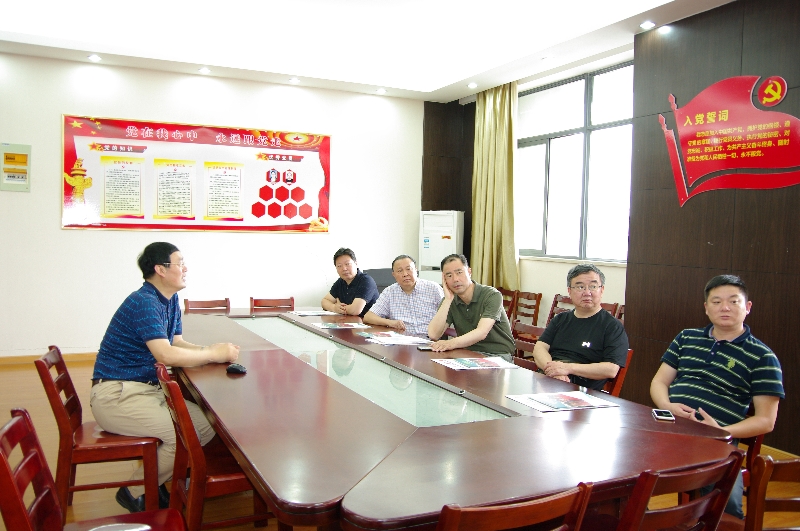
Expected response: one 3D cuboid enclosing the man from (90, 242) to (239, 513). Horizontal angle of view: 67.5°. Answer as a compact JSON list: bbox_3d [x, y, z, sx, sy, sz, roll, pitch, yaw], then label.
[{"bbox_3d":[-1.257,0.593,3.218,0.792,1.401,0.558,0,3,-21],"label":"man"}]

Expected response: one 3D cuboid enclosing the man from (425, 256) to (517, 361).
[{"bbox_3d":[0.434,0.604,3.976,0.751,1.360,0.558,-2,4,-42],"label":"man"}]

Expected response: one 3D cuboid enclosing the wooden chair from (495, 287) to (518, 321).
[{"bbox_3d":[1.071,0.708,7.059,0.528,0.853,0.426,-1,3,-29],"label":"wooden chair"}]

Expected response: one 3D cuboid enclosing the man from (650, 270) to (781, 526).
[{"bbox_3d":[1.358,0.709,2.553,0.589,1.330,0.771,3,4,36],"label":"man"}]

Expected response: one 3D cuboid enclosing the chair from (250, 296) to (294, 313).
[{"bbox_3d":[-1.144,0.750,5.522,0.426,0.853,0.528,0,3,-26],"label":"chair"}]

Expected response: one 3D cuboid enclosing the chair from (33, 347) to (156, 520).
[{"bbox_3d":[-1.530,0.868,3.121,0.528,0.853,0.426,0,3,-18],"label":"chair"}]

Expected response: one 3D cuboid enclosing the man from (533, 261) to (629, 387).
[{"bbox_3d":[0.946,0.667,3.359,0.780,1.310,0.600,-1,4,-42],"label":"man"}]

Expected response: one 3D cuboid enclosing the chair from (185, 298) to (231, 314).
[{"bbox_3d":[-1.620,0.734,5.157,0.410,0.850,0.490,0,3,-29],"label":"chair"}]

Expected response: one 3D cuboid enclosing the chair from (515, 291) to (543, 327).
[{"bbox_3d":[1.329,0.737,6.632,0.410,0.850,0.490,4,4,36],"label":"chair"}]

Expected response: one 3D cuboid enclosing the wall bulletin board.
[{"bbox_3d":[-2.260,-1.019,7.053,3.011,1.236,0.030,0,3,-24],"label":"wall bulletin board"}]

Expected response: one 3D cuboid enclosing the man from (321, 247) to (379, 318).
[{"bbox_3d":[-0.362,0.521,5.294,0.780,1.330,0.560,-1,4,-43],"label":"man"}]

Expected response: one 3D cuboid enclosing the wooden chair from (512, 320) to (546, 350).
[{"bbox_3d":[0.733,0.850,4.167,0.500,0.850,0.420,0,3,-29],"label":"wooden chair"}]

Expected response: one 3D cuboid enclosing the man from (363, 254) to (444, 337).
[{"bbox_3d":[0.070,0.578,4.712,0.780,1.300,0.580,-1,4,-45],"label":"man"}]

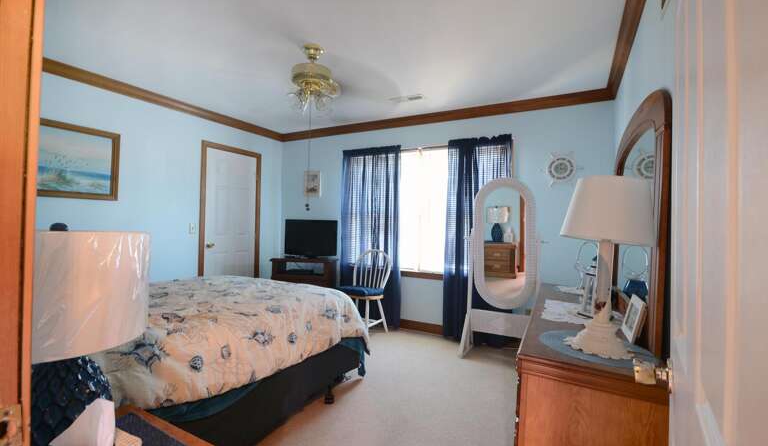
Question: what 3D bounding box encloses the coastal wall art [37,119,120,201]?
[{"bbox_3d":[-2.575,-0.512,2.767,0.040,0.600,0.770,1,-1,27],"label":"coastal wall art"}]

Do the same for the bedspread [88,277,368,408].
[{"bbox_3d":[-1.302,0.711,2.068,1.680,0.440,2.040,1,0,29],"label":"bedspread"}]

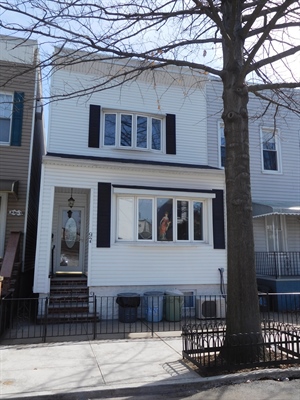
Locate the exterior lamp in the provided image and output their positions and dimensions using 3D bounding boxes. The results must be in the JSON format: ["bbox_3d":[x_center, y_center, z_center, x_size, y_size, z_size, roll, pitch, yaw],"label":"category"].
[{"bbox_3d":[-2.213,-0.077,9.122,0.180,0.600,0.180,3,-9,-14],"label":"exterior lamp"}]

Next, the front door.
[{"bbox_3d":[-2.548,1.278,10.372,0.830,2.110,0.100,3,-9,-14],"label":"front door"}]

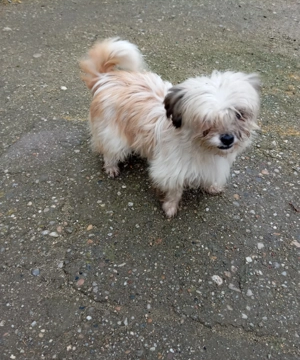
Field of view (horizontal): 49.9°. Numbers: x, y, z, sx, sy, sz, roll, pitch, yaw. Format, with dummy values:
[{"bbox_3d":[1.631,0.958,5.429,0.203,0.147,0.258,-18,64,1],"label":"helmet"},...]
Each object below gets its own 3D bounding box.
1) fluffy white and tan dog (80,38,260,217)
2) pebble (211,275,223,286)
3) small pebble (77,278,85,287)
[{"bbox_3d":[0.058,-0.154,0.977,0.234,0.440,0.494,-31,49,-31],"label":"fluffy white and tan dog"},{"bbox_3d":[0.171,0.256,0.822,0.020,0.013,0.030,-30,48,-31],"label":"pebble"},{"bbox_3d":[-0.174,0.260,0.820,0.013,0.010,0.020,21,45,24],"label":"small pebble"}]

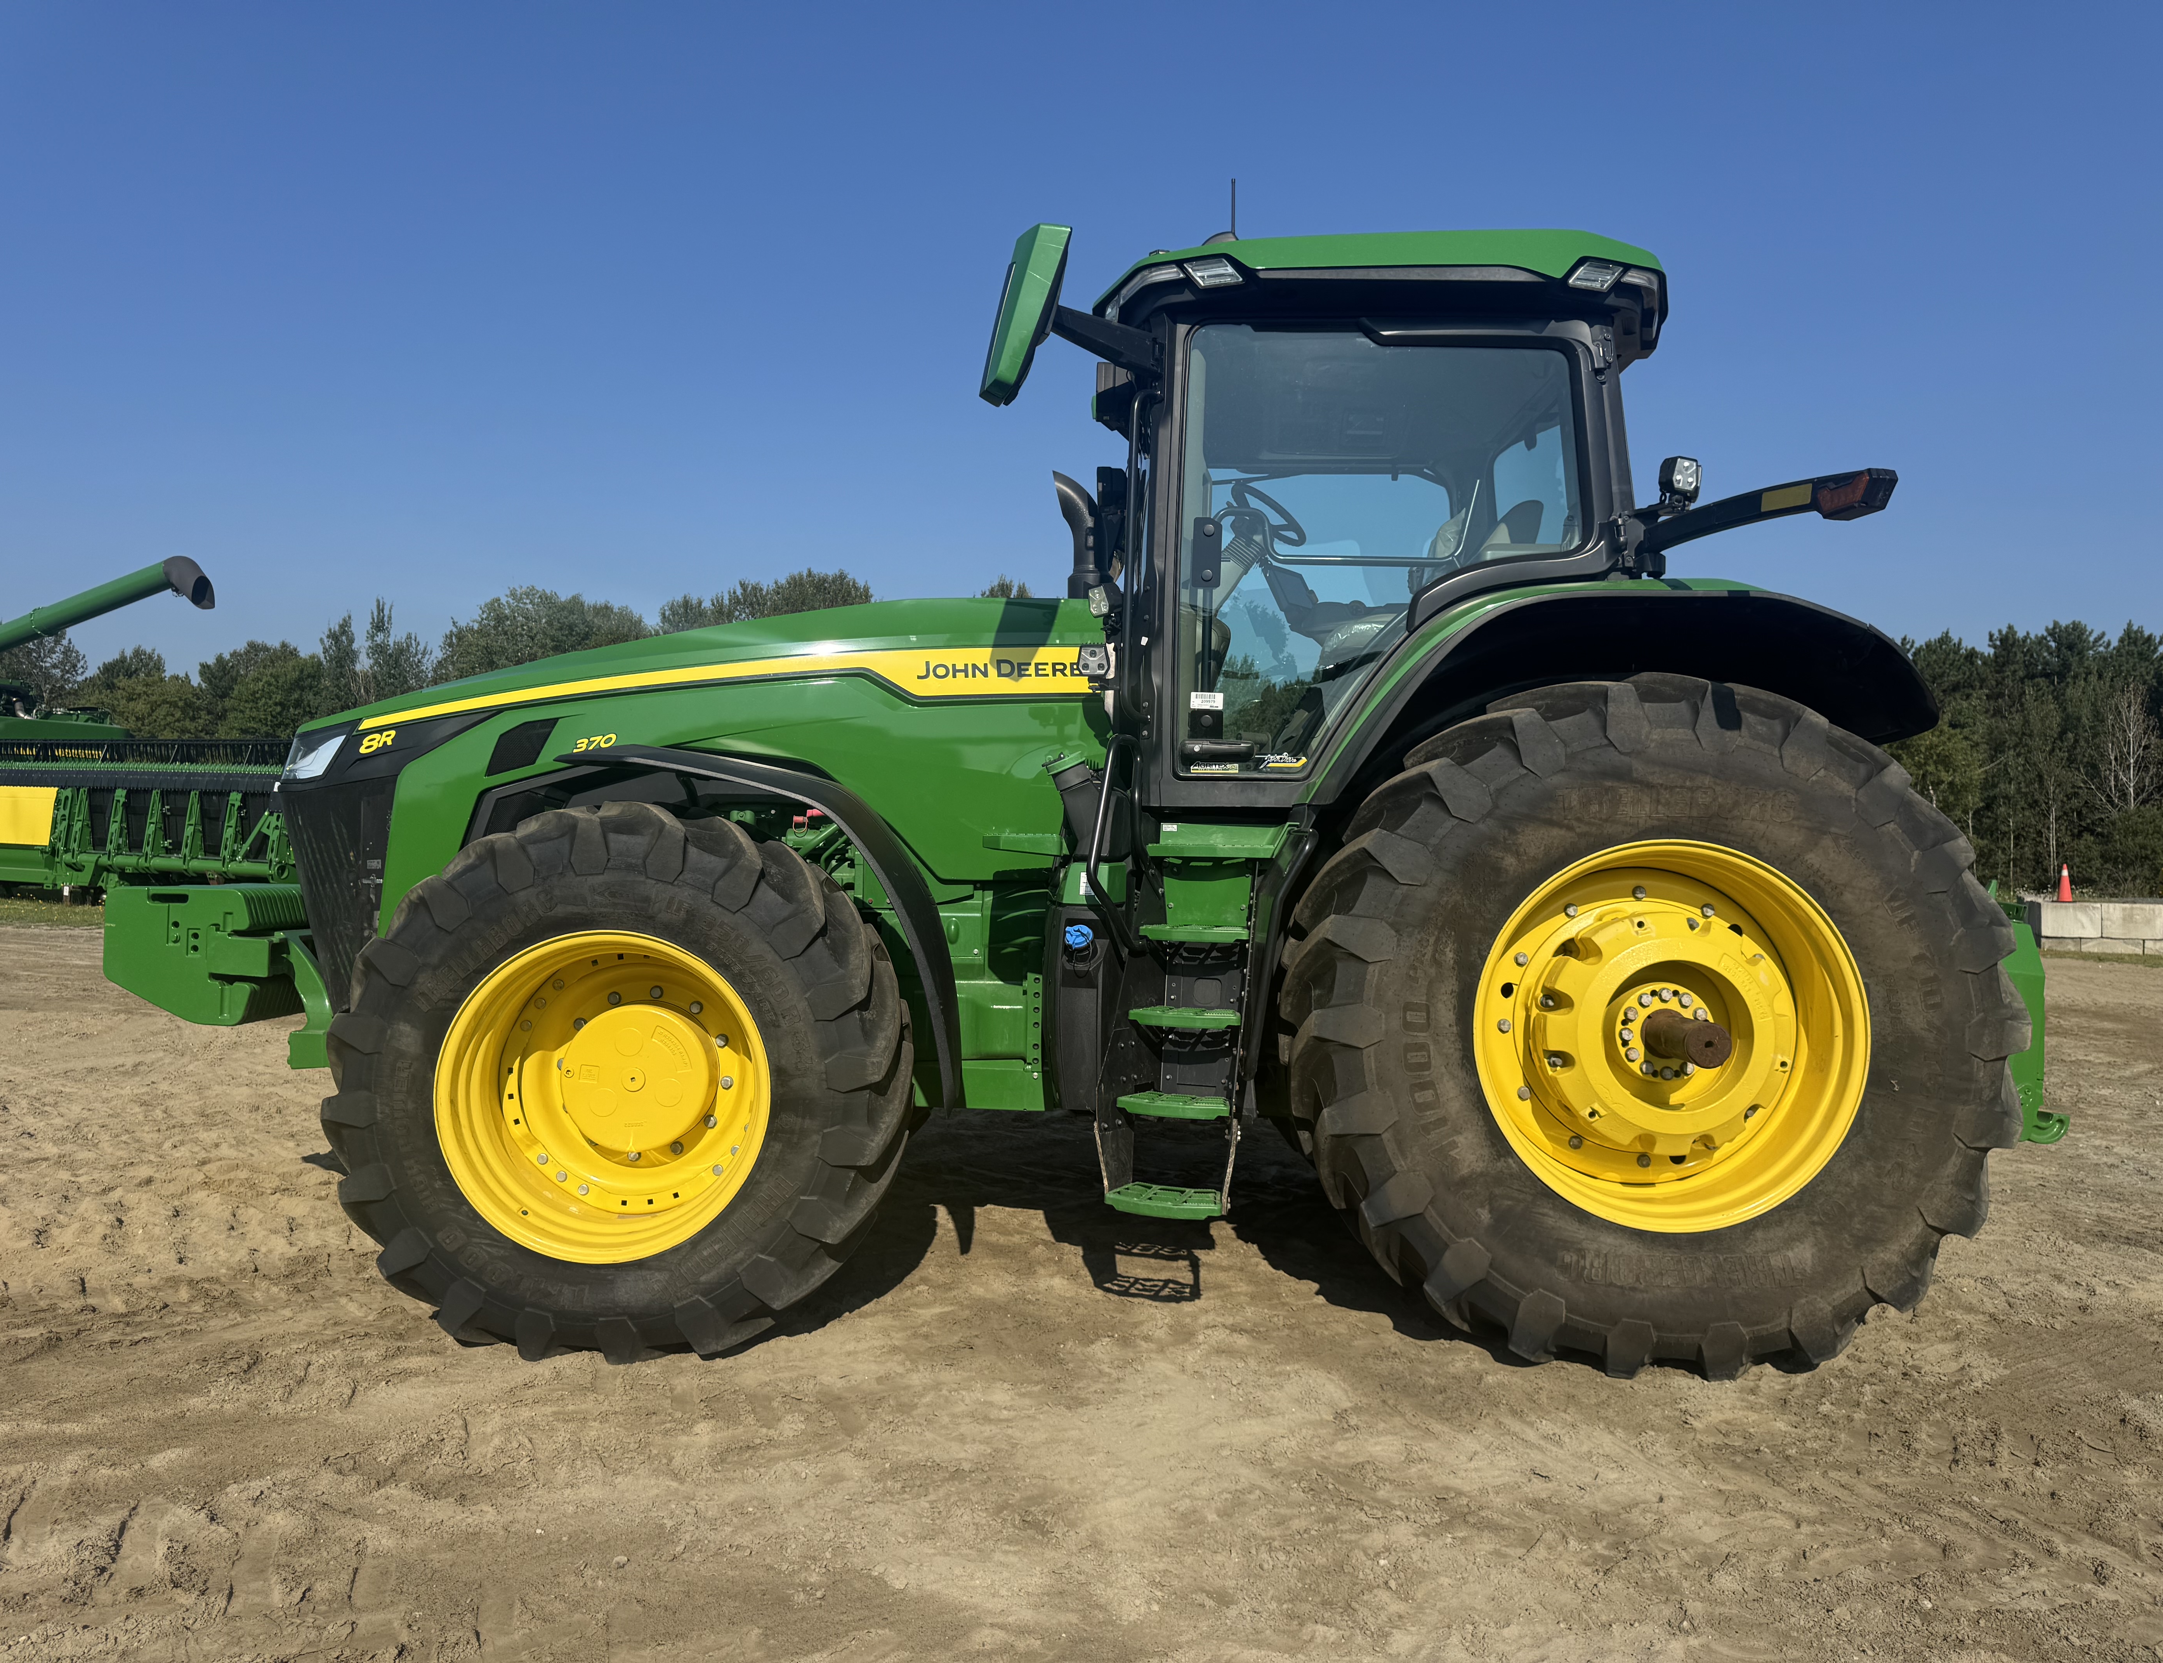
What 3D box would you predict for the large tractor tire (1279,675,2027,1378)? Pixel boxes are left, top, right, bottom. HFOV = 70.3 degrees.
[{"bbox_3d":[1.710,0.562,4.790,2.150,2.100,0.720,1,-2,0],"label":"large tractor tire"}]

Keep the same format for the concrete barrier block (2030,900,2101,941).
[{"bbox_3d":[17.410,1.570,27.400,1.220,0.610,0.610,1,-2,-9],"label":"concrete barrier block"}]

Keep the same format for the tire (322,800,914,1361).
[{"bbox_3d":[-1.339,0.712,4.561,1.680,1.610,0.610,1,-2,0],"label":"tire"}]

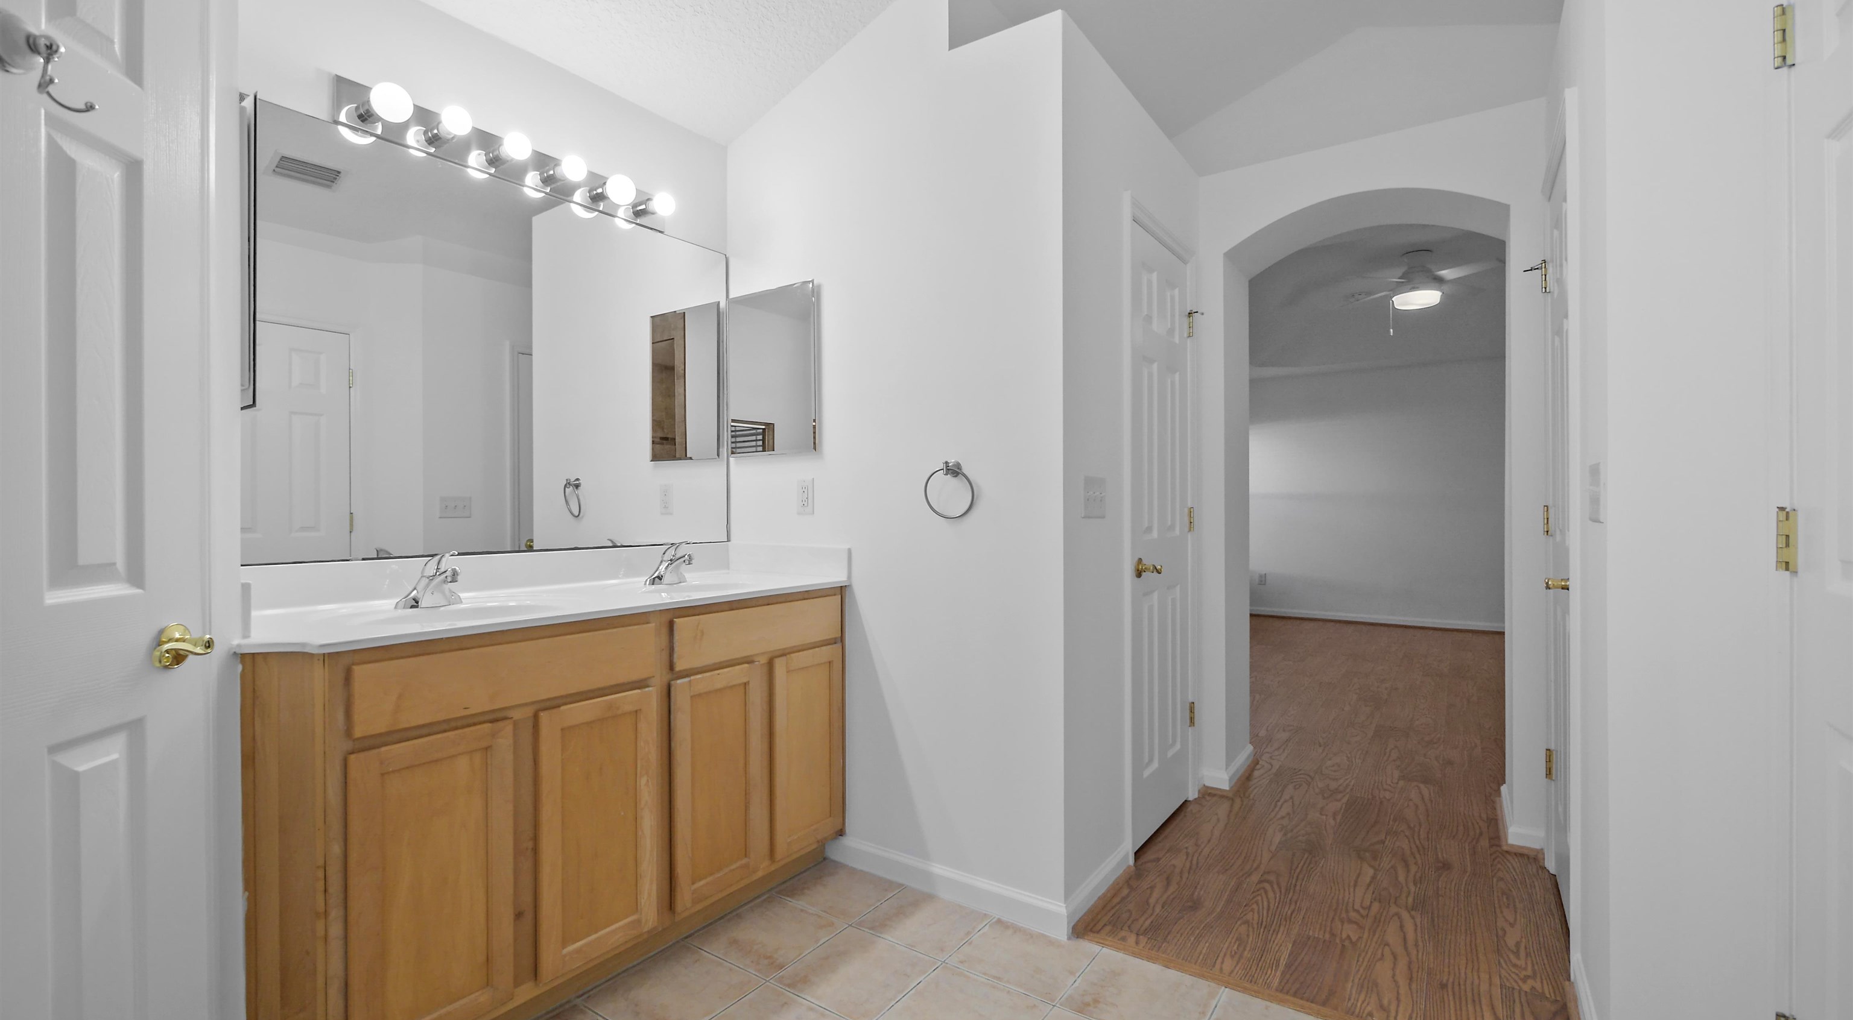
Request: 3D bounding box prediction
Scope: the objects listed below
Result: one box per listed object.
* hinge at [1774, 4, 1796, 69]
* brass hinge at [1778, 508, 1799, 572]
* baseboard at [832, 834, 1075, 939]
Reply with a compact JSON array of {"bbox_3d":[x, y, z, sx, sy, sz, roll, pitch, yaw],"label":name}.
[{"bbox_3d":[1.294,-0.715,1.130,0.015,0.090,0.027,0,0,-12],"label":"hinge"},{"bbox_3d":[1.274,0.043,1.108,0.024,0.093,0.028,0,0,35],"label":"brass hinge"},{"bbox_3d":[0.027,1.089,2.212,0.844,0.092,0.015,0,0,34],"label":"baseboard"}]

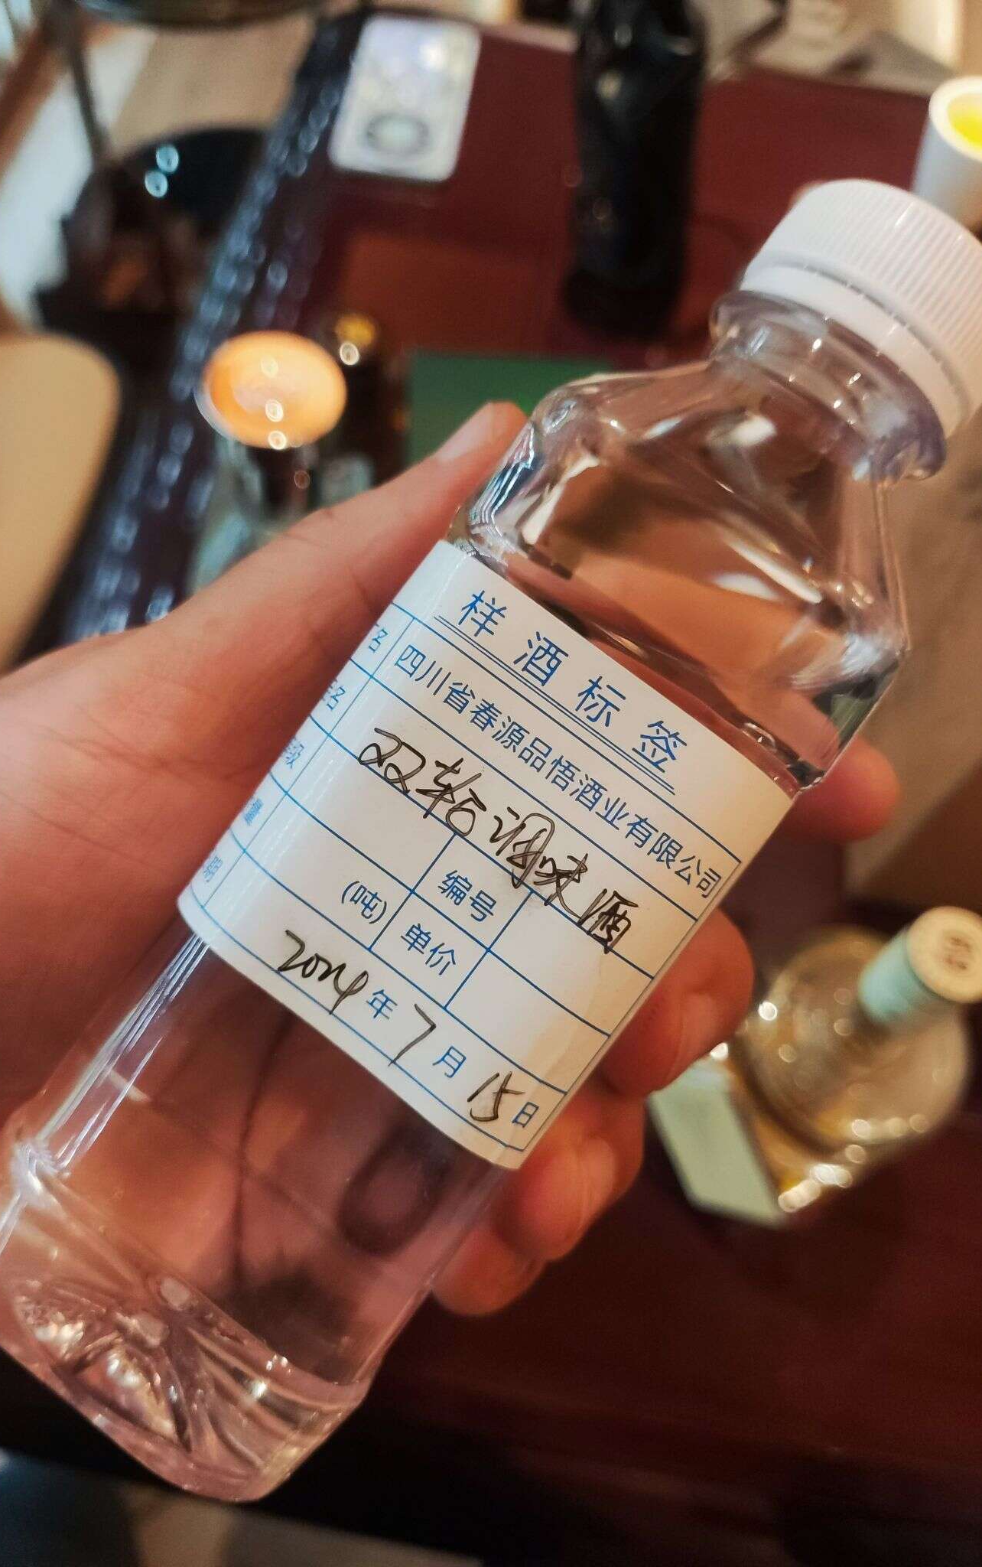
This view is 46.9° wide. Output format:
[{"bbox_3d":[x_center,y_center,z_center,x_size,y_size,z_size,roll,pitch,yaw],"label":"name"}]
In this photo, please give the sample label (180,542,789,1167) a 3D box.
[{"bbox_3d":[-0.001,0.007,0.129,0.048,0.012,0.049,37,93,0],"label":"sample label"}]

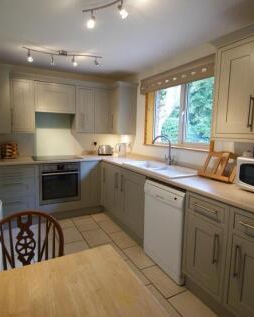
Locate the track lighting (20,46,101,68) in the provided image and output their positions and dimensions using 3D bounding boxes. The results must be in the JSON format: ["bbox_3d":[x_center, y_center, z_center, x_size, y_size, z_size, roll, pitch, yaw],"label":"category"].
[{"bbox_3d":[-0.755,-1.216,2.391,0.920,0.200,0.190,-2,8,-22],"label":"track lighting"}]

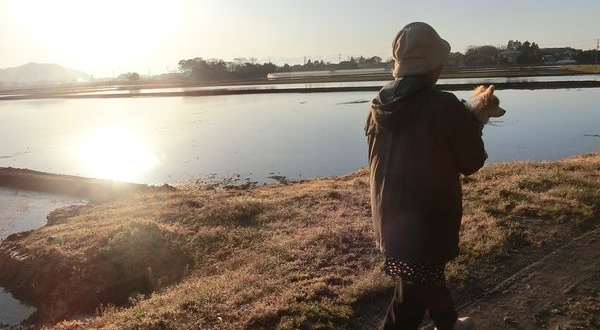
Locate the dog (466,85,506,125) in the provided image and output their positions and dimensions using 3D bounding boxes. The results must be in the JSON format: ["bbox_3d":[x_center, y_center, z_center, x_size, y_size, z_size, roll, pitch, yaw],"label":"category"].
[{"bbox_3d":[0.768,-0.223,1.952,0.340,0.270,0.160,-7,13,-24],"label":"dog"}]

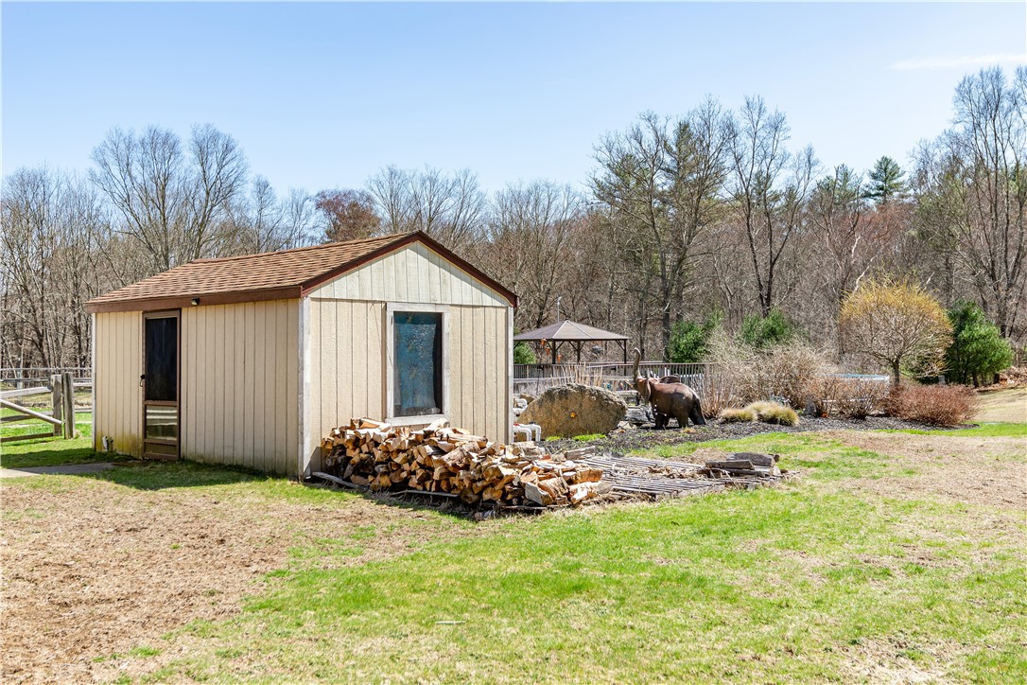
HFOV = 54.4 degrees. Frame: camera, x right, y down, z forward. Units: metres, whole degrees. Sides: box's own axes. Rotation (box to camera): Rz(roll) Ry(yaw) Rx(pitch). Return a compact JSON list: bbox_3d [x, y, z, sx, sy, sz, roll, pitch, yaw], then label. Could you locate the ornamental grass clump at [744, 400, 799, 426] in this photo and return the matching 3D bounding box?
[{"bbox_3d":[4.550,1.220,17.500,0.950,0.420,0.850,0,0,0],"label":"ornamental grass clump"}]

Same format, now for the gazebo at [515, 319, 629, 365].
[{"bbox_3d":[2.015,0.513,37.000,3.400,2.709,3.400,0,-1,-28],"label":"gazebo"}]

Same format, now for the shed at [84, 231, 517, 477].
[{"bbox_3d":[-2.963,0.104,13.345,5.166,2.759,3.303,-1,-1,43],"label":"shed"}]

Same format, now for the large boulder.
[{"bbox_3d":[0.888,1.036,15.750,1.760,0.880,0.950,0,-1,3],"label":"large boulder"}]

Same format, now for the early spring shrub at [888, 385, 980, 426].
[{"bbox_3d":[7.477,1.068,17.800,1.600,0.760,1.350,-1,-1,23],"label":"early spring shrub"}]

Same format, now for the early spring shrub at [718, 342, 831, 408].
[{"bbox_3d":[5.558,0.746,21.300,2.450,1.500,2.100,0,-1,15],"label":"early spring shrub"}]

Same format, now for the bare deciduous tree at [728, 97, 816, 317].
[{"bbox_3d":[14.507,-6.070,56.000,4.900,15.737,4.700,0,-1,15],"label":"bare deciduous tree"}]

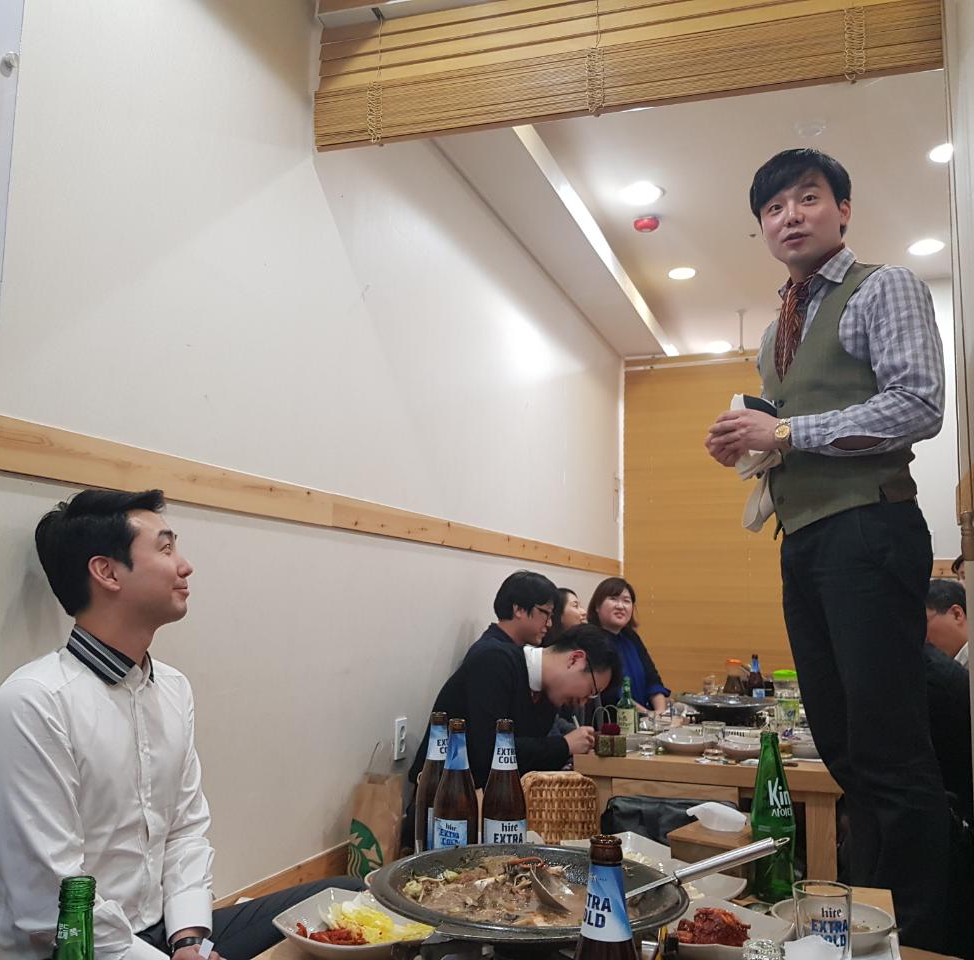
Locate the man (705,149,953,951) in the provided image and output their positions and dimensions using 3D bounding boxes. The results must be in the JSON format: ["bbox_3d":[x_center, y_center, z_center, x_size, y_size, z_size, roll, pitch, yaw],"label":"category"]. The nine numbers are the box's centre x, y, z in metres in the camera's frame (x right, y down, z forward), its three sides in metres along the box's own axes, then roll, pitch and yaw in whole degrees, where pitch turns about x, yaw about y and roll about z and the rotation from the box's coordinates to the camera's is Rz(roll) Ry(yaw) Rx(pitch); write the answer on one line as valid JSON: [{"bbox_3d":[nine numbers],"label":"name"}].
[{"bbox_3d":[0.679,0.155,1.953,0.430,1.755,0.490,4,-7,-15],"label":"man"}]

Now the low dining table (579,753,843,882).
[{"bbox_3d":[0.764,1.053,3.305,0.760,0.320,1.200,0,-7,14],"label":"low dining table"}]

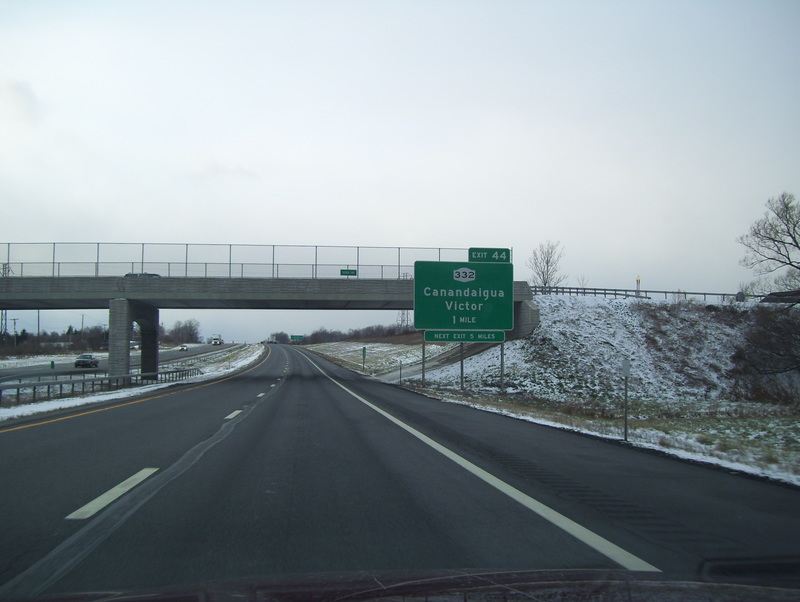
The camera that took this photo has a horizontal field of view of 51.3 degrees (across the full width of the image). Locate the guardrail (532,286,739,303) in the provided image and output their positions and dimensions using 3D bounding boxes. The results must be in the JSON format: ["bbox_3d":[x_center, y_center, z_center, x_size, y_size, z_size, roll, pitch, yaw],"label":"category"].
[{"bbox_3d":[19.402,-0.460,67.200,19.200,0.850,0.300,1,-4,-14],"label":"guardrail"}]

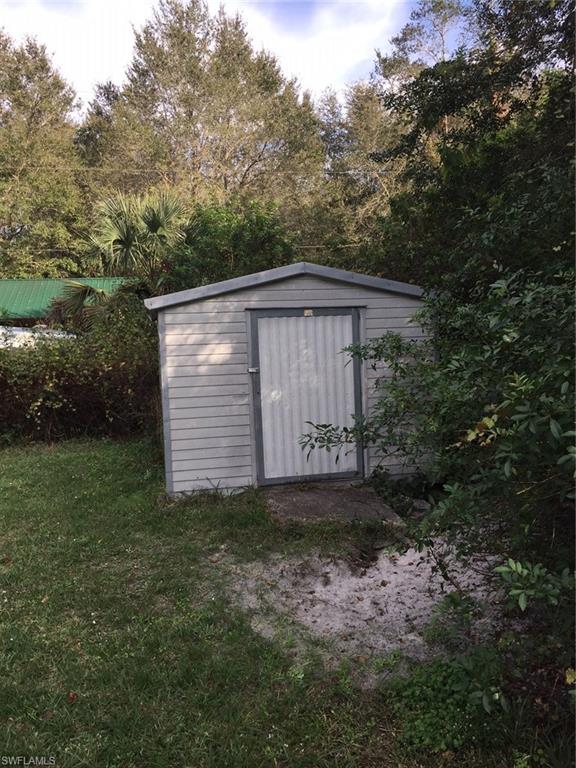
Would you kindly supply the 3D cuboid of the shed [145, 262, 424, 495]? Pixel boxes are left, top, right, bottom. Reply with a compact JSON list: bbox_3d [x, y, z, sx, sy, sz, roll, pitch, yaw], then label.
[{"bbox_3d":[-0.052,-0.178,8.424,3.380,2.403,2.900,-3,3,-11],"label":"shed"}]

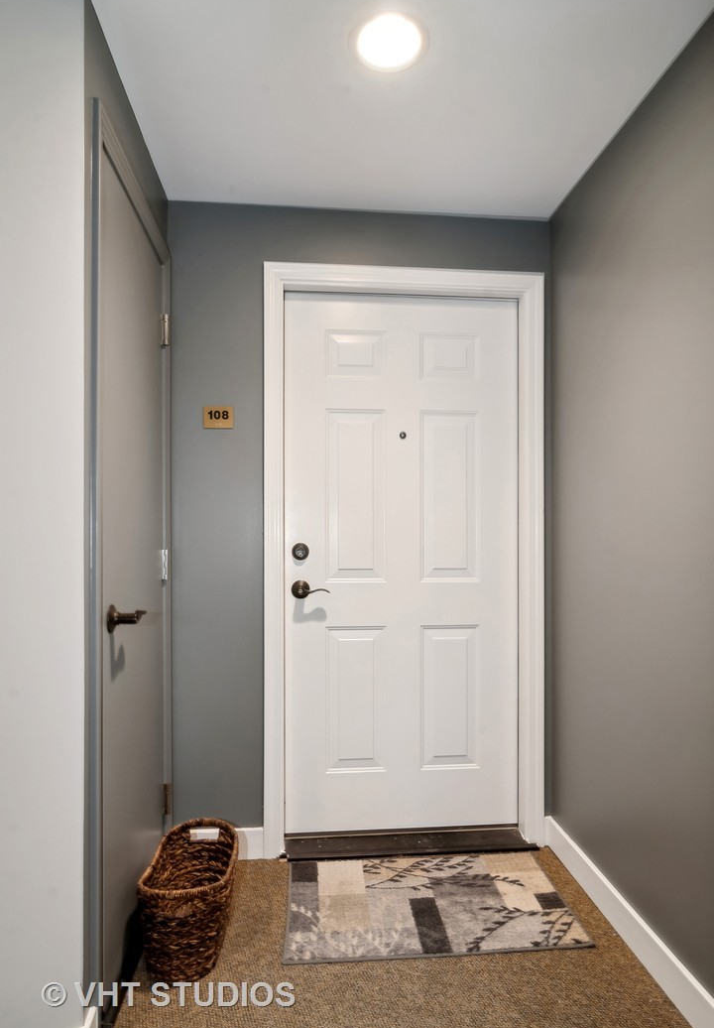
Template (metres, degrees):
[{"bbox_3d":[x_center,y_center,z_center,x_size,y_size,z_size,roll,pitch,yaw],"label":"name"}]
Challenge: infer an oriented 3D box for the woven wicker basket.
[{"bbox_3d":[-0.484,1.106,1.548,0.250,0.262,0.335,0,0,-5],"label":"woven wicker basket"}]

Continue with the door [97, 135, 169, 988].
[{"bbox_3d":[-0.639,0.193,1.517,0.045,2.060,0.595,0,0,-7],"label":"door"}]

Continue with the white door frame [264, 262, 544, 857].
[{"bbox_3d":[0.181,0.170,2.010,1.040,2.140,0.120,0,0,-5],"label":"white door frame"}]

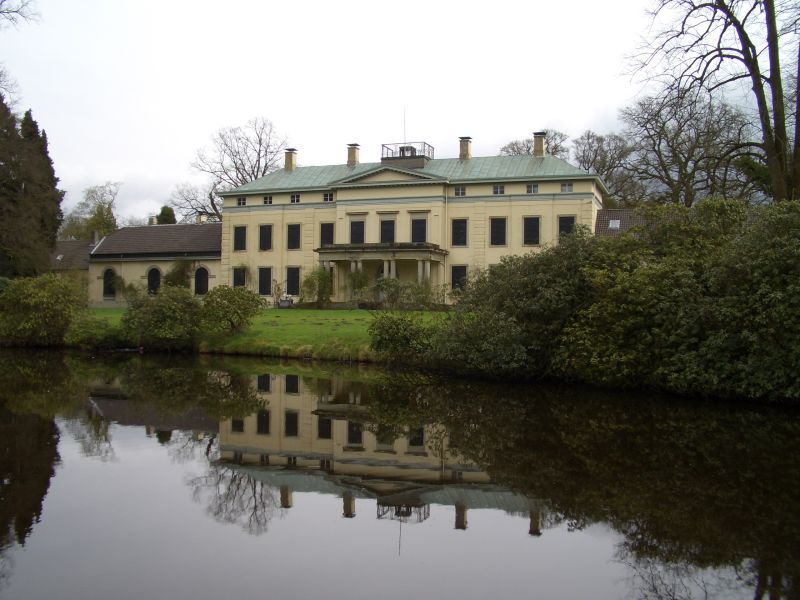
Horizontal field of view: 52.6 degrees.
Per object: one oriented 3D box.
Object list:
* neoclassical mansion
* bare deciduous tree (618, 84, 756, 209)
[{"bbox_3d":[-7.586,-7.713,81.769,55.025,17.182,12.425,0,-1,21],"label":"neoclassical mansion"},{"bbox_3d":[31.603,-10.933,88.000,15.500,24.500,15.000,0,-1,21],"label":"bare deciduous tree"}]

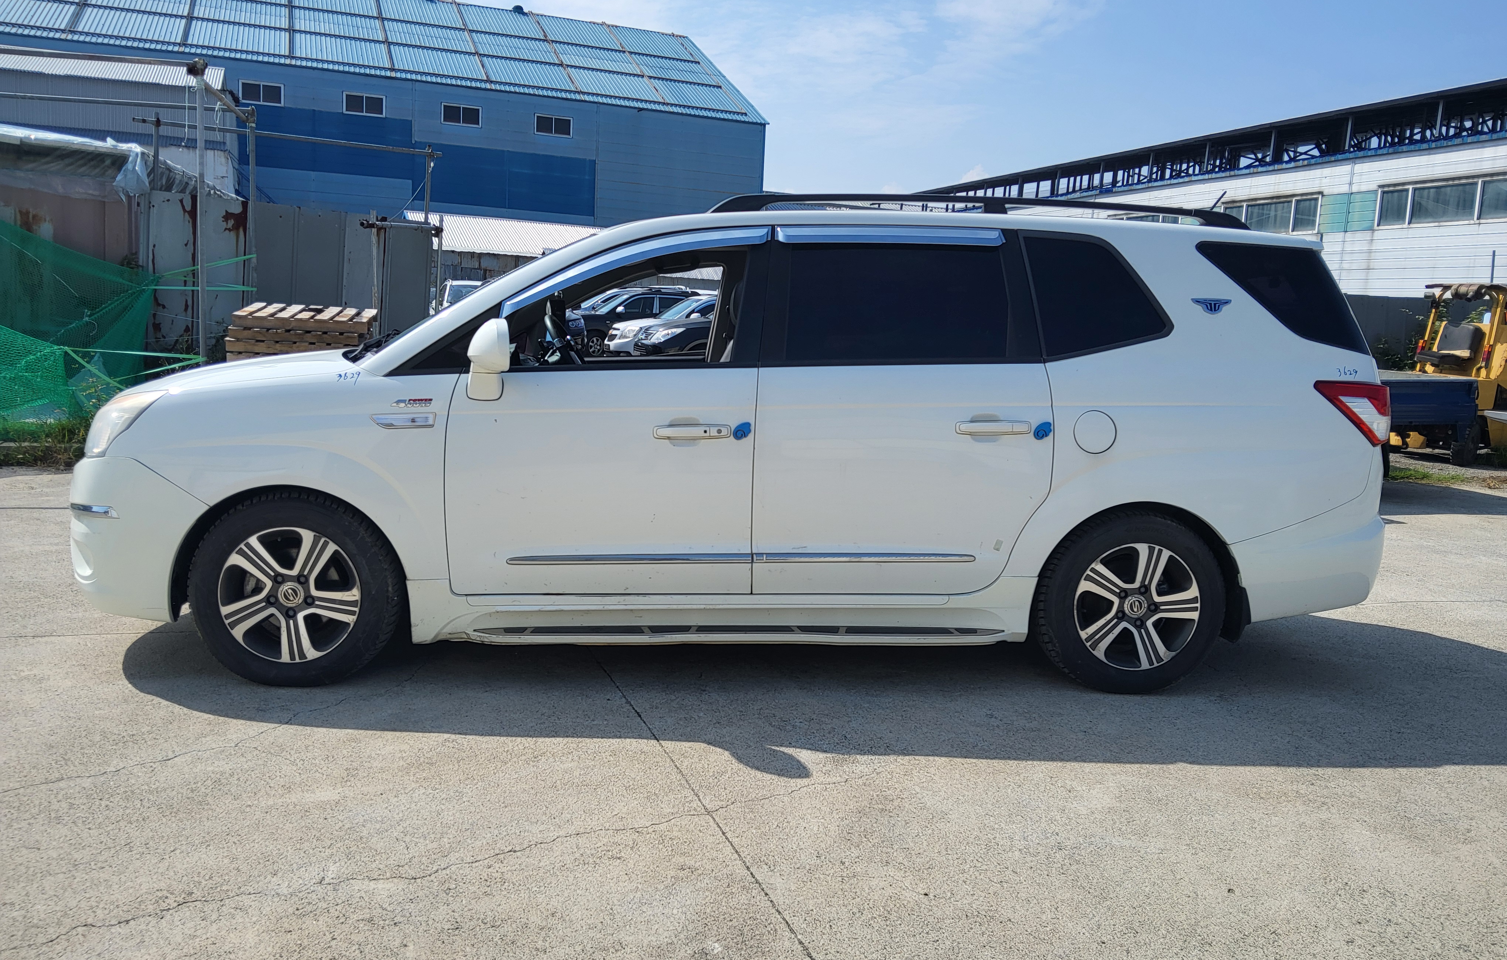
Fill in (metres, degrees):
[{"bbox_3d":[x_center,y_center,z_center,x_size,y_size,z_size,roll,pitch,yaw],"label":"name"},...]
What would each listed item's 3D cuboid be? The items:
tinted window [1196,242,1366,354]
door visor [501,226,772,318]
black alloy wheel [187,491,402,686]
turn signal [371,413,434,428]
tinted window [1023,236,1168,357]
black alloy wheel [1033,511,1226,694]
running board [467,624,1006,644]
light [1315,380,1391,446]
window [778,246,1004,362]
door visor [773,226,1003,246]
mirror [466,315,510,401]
[{"bbox_3d":[1.963,-0.669,4.180,0.690,0.414,0.070,0,-13,-15],"label":"tinted window"},{"bbox_3d":[-0.403,-0.721,3.906,0.930,0.370,0.060,1,-7,-6],"label":"door visor"},{"bbox_3d":[-1.586,0.367,3.954,0.685,0.685,0.235,2,8,-4],"label":"black alloy wheel"},{"bbox_3d":[-1.173,-0.197,3.795,0.216,0.058,0.030,2,7,-1],"label":"turn signal"},{"bbox_3d":[1.239,-0.648,4.042,0.523,0.464,0.050,1,-13,-8],"label":"tinted window"},{"bbox_3d":[1.392,0.447,4.243,0.680,0.680,0.230,1,7,-5],"label":"black alloy wheel"},{"bbox_3d":[-0.048,0.552,4.040,1.880,0.047,0.155,1,8,-5],"label":"running board"},{"bbox_3d":[2.252,-0.258,4.261,0.400,0.260,0.250,1,7,-5],"label":"light"},{"bbox_3d":[0.504,-0.623,3.987,0.810,0.445,0.040,1,-7,-6],"label":"window"},{"bbox_3d":[0.482,-0.864,4.004,0.810,0.078,0.040,0,-7,-5],"label":"door visor"},{"bbox_3d":[-0.864,-0.392,3.703,0.140,0.275,0.240,1,7,-5],"label":"mirror"}]

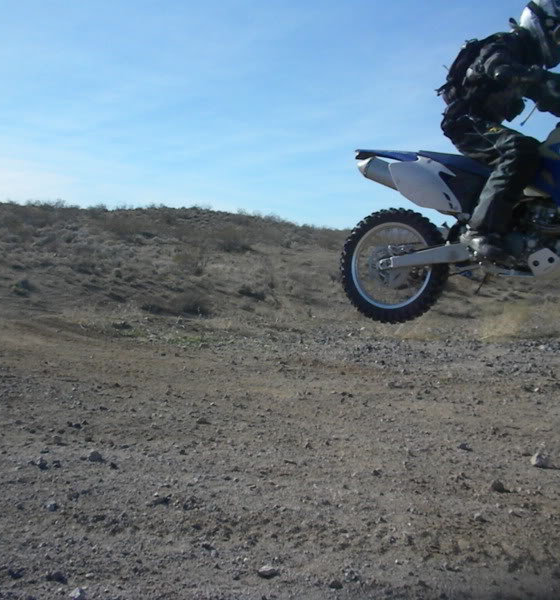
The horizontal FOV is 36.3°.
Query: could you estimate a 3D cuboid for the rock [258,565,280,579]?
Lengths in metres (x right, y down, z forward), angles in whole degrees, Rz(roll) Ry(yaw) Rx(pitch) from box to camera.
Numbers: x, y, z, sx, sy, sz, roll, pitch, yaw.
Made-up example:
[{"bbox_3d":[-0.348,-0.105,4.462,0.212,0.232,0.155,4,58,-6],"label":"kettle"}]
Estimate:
[{"bbox_3d":[-0.040,0.968,3.050,0.083,0.038,0.062,0,1,0],"label":"rock"}]

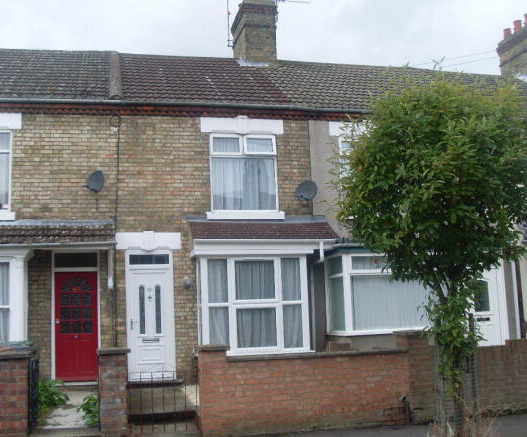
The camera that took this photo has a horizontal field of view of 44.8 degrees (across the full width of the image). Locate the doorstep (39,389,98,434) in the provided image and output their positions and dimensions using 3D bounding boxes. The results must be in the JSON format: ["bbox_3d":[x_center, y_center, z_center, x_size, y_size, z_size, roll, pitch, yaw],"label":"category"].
[{"bbox_3d":[-2.795,2.853,9.451,0.700,0.150,3.000,0,-7,-12],"label":"doorstep"}]

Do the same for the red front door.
[{"bbox_3d":[-3.288,1.886,11.278,0.725,1.885,0.100,0,-7,-12],"label":"red front door"}]

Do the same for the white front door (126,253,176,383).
[{"bbox_3d":[-2.043,1.758,11.563,0.850,2.295,0.100,0,-7,-12],"label":"white front door"}]

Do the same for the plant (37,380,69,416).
[{"bbox_3d":[-2.910,2.478,8.932,0.400,0.460,0.450,0,-7,-12],"label":"plant"}]

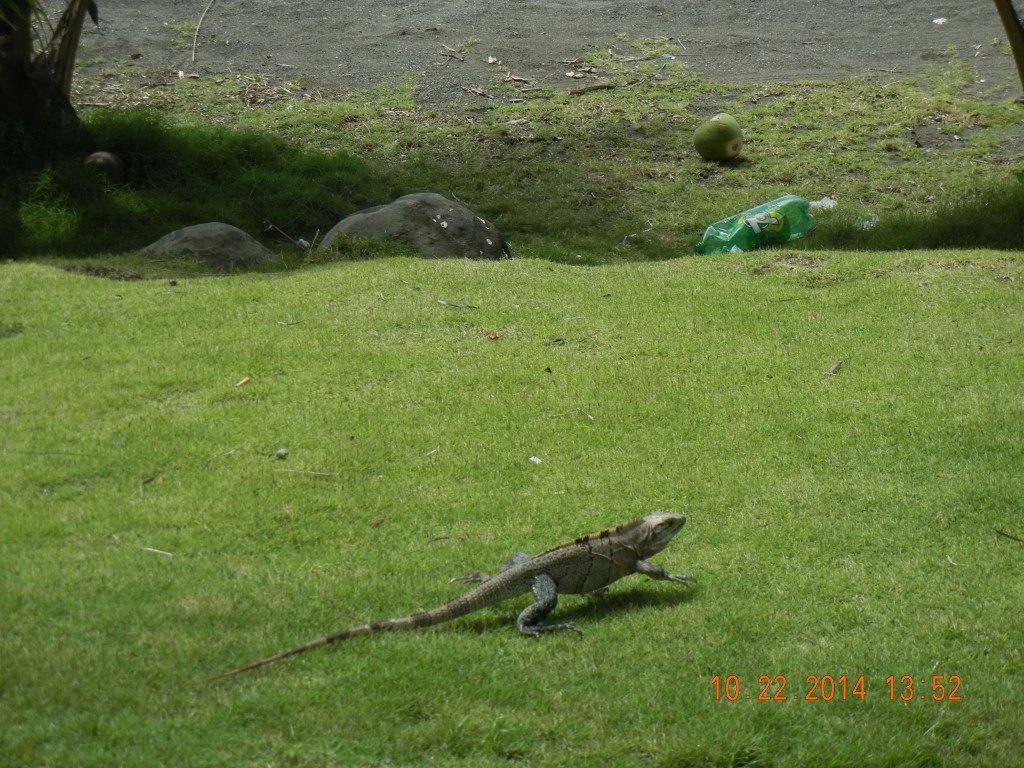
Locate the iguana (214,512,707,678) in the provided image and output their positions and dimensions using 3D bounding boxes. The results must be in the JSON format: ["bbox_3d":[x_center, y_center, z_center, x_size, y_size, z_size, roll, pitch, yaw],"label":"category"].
[{"bbox_3d":[-0.130,0.300,5.624,0.960,0.170,0.340,-7,13,-31],"label":"iguana"}]

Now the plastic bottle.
[{"bbox_3d":[0.674,-0.442,9.500,0.350,0.118,0.118,-20,12,-25],"label":"plastic bottle"}]

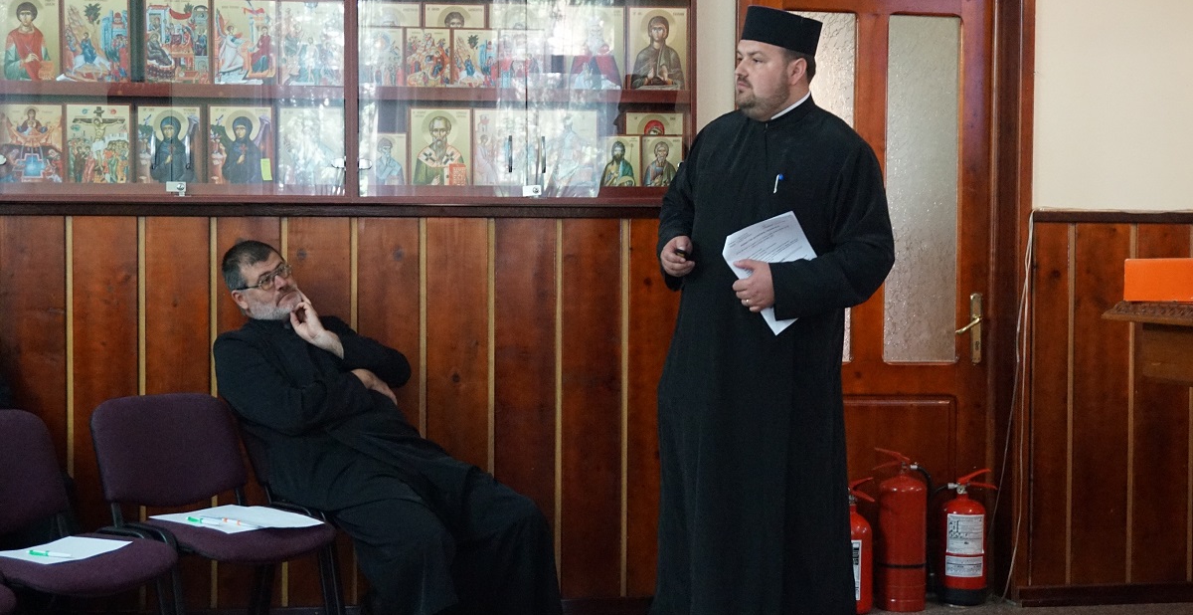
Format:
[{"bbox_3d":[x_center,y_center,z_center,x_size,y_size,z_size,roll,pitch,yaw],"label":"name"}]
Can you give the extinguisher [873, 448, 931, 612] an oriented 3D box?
[{"bbox_3d":[1.037,0.743,5.705,0.195,0.540,0.165,0,2,-9],"label":"extinguisher"}]

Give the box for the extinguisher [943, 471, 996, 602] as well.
[{"bbox_3d":[1.262,0.769,5.729,0.190,0.450,0.150,1,2,11],"label":"extinguisher"}]

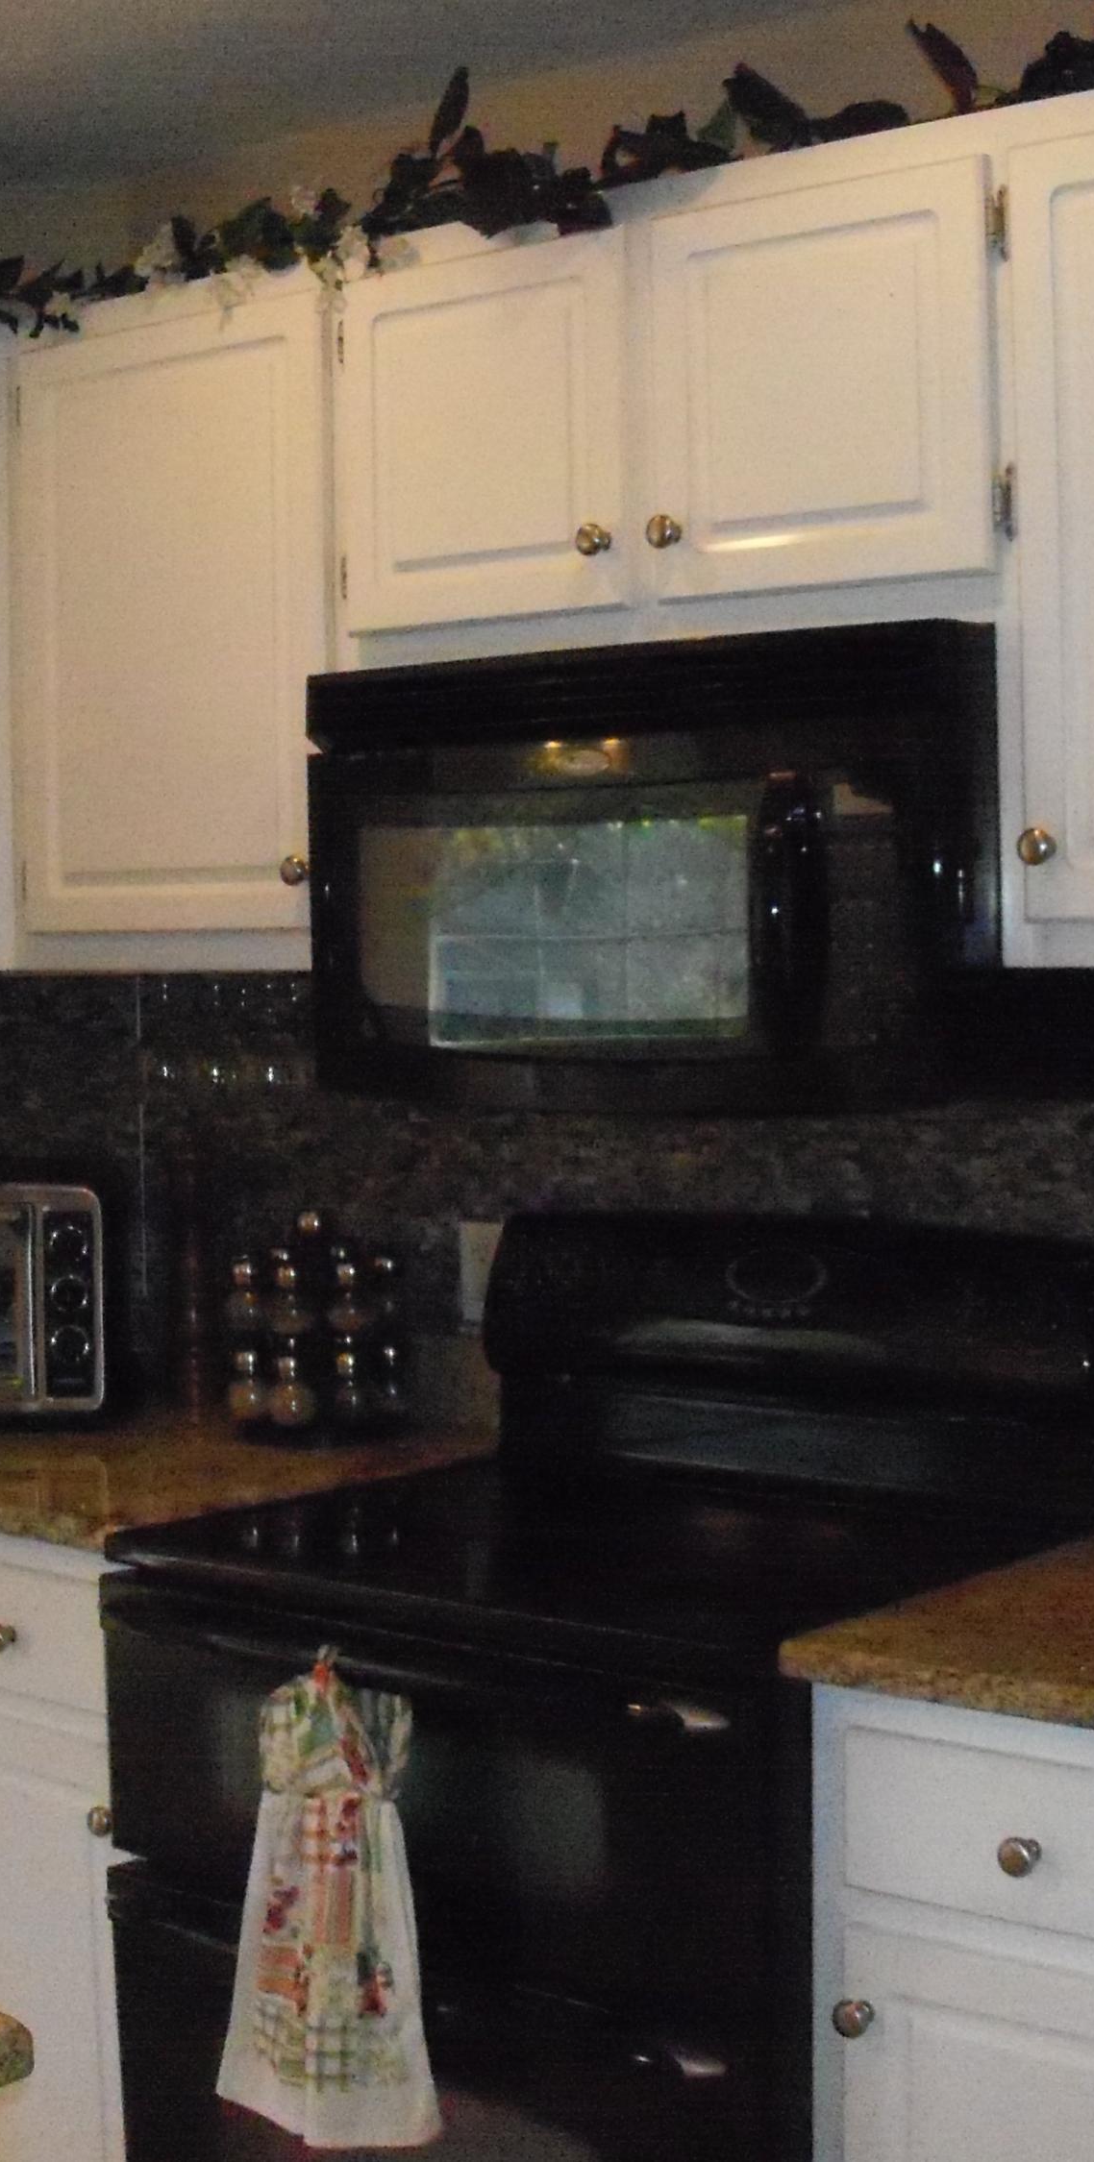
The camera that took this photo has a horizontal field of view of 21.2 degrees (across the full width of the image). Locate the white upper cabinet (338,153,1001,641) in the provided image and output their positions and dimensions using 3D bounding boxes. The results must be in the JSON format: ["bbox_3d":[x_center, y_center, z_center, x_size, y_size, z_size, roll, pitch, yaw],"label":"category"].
[{"bbox_3d":[0.174,-0.603,2.776,0.760,0.419,0.335,1,4,38],"label":"white upper cabinet"}]

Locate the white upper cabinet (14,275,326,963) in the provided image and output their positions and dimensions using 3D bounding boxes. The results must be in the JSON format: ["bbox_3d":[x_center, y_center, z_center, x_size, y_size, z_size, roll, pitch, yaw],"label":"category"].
[{"bbox_3d":[-0.306,-0.477,3.159,0.467,0.716,0.335,1,4,38],"label":"white upper cabinet"}]

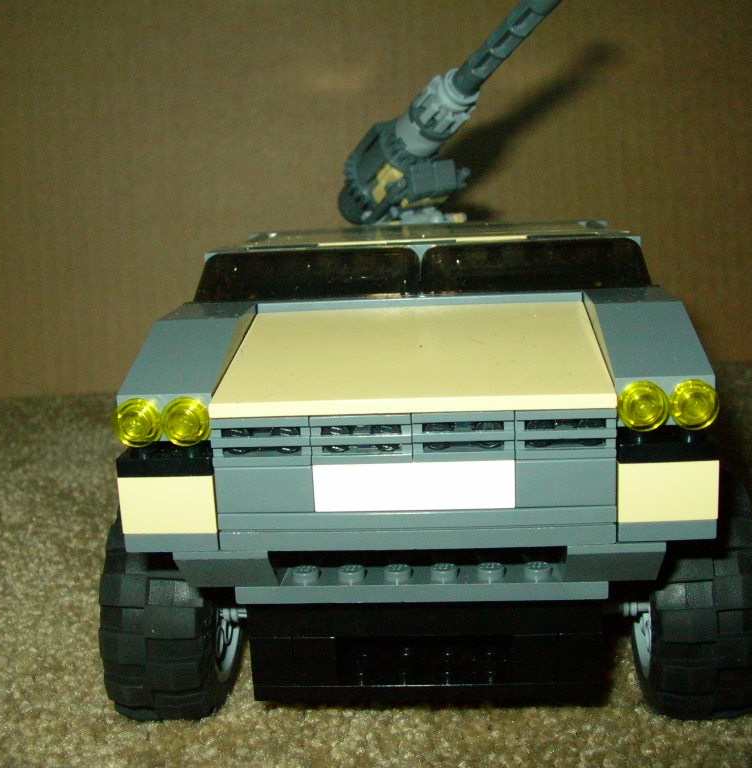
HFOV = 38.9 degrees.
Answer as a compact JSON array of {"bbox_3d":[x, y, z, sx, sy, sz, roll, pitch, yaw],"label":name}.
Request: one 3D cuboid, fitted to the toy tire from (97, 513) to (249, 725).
[{"bbox_3d":[-0.044,0.047,0.238,0.025,0.055,0.055,-2,13,5],"label":"toy tire"}]

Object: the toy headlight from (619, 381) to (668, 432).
[{"bbox_3d":[0.041,0.003,0.164,0.008,0.008,0.005,-2,13,5],"label":"toy headlight"}]

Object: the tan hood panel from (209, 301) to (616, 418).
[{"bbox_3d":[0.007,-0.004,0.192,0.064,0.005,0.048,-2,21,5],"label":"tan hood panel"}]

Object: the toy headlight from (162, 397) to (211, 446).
[{"bbox_3d":[-0.030,0.006,0.170,0.008,0.008,0.005,-2,13,5],"label":"toy headlight"}]

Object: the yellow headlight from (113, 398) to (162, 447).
[{"bbox_3d":[-0.038,0.006,0.171,0.008,0.008,0.005,-2,13,5],"label":"yellow headlight"}]

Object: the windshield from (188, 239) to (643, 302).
[{"bbox_3d":[0.009,-0.025,0.227,0.096,0.011,0.015,-2,13,5],"label":"windshield"}]

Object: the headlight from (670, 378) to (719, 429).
[{"bbox_3d":[0.049,0.003,0.164,0.008,0.008,0.005,-2,13,5],"label":"headlight"}]

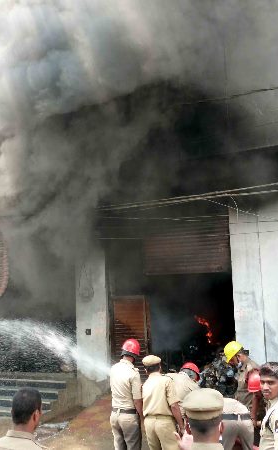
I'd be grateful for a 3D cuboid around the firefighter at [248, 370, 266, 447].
[{"bbox_3d":[1.423,2.431,5.604,0.520,1.505,0.550,-6,-8,26],"label":"firefighter"}]

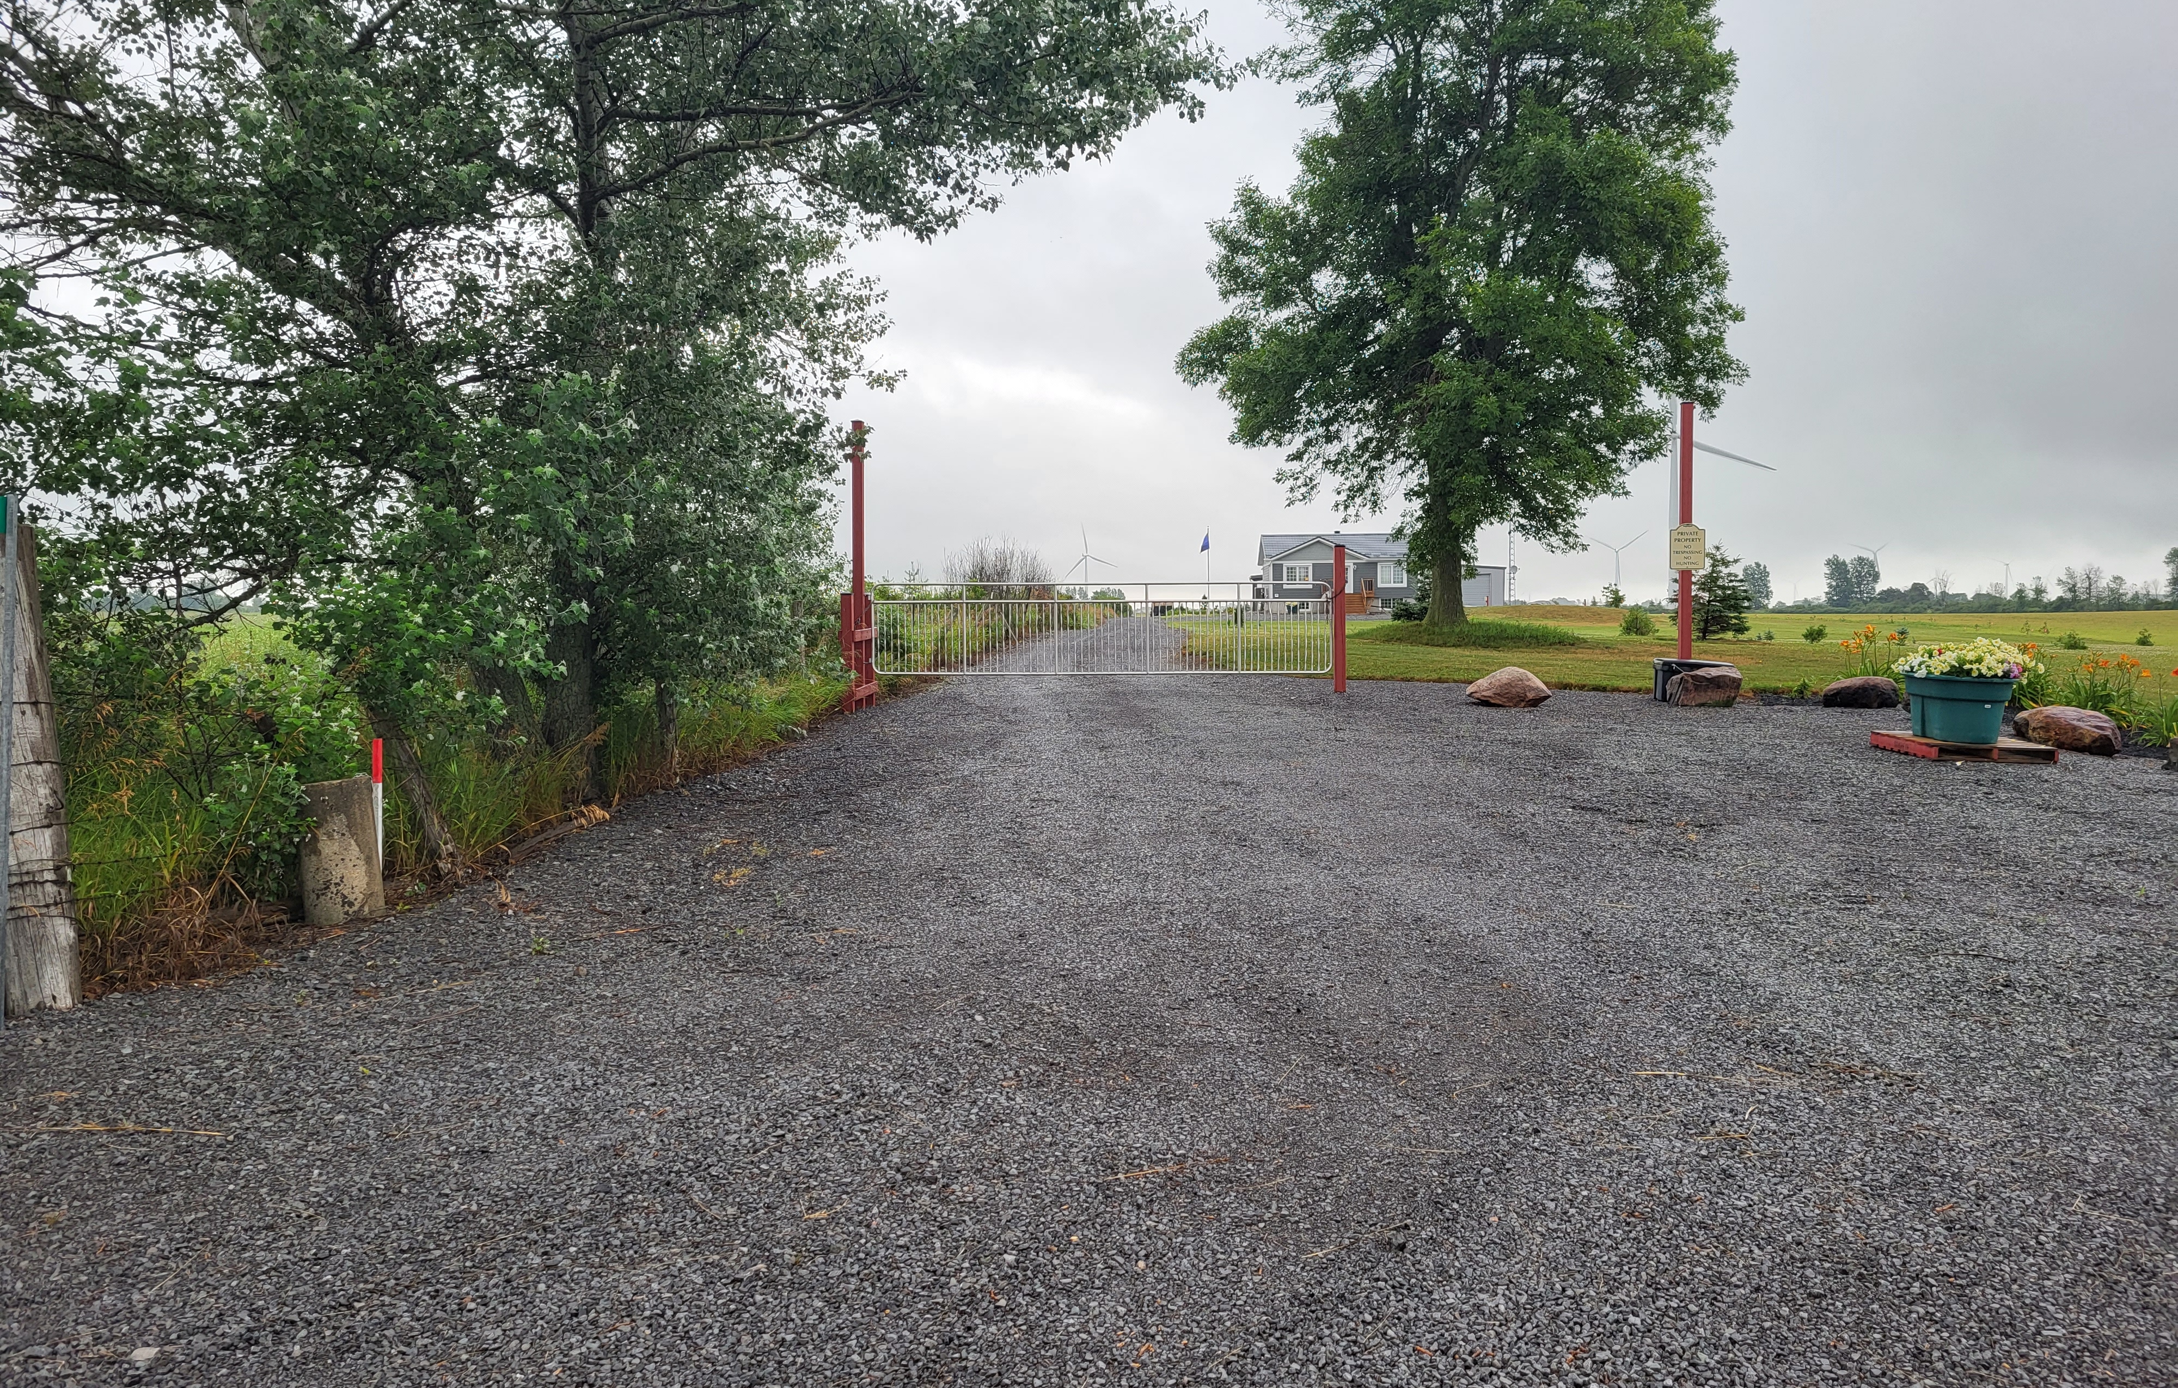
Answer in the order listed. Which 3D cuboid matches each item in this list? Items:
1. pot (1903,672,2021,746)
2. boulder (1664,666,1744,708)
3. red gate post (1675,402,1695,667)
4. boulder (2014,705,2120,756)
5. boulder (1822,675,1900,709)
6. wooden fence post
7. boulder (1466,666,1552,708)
[{"bbox_3d":[7.722,0.131,14.500,0.880,0.560,0.880,1,4,28],"label":"pot"},{"bbox_3d":[7.414,-0.080,19.700,0.840,0.440,0.580,0,3,5],"label":"boulder"},{"bbox_3d":[7.772,-1.883,21.300,0.145,3.830,0.145,0,3,0],"label":"red gate post"},{"bbox_3d":[8.911,0.330,14.900,0.860,0.400,0.600,1,3,22],"label":"boulder"},{"bbox_3d":[9.269,-0.020,19.650,0.880,0.350,0.600,0,3,10],"label":"boulder"},{"bbox_3d":[-4.017,0.259,6.150,0.250,1.830,0.250,-4,4,-33],"label":"wooden fence post"},{"bbox_3d":[5.074,-0.076,19.750,0.980,0.440,0.650,0,3,5],"label":"boulder"}]

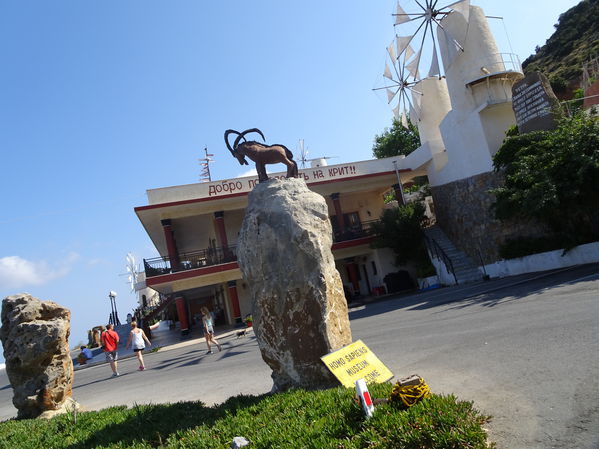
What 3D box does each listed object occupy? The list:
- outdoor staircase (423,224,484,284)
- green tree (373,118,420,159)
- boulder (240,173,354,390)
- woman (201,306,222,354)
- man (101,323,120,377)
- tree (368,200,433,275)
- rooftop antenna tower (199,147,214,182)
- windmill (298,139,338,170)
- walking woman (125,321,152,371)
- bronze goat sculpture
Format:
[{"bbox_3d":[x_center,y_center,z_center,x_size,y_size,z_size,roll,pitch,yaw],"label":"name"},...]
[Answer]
[{"bbox_3d":[9.675,1.759,27.130,1.600,4.000,5.200,-12,-8,0],"label":"outdoor staircase"},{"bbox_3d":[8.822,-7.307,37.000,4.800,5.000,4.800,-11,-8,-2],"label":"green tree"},{"bbox_3d":[-0.090,1.077,7.450,1.750,3.650,1.300,-11,-8,-2],"label":"boulder"},{"bbox_3d":[-3.297,3.857,15.242,0.620,1.660,0.450,-11,-8,-6],"label":"woman"},{"bbox_3d":[-6.579,4.356,14.423,0.560,1.760,0.400,-8,-9,-21],"label":"man"},{"bbox_3d":[6.748,1.048,27.200,3.800,4.900,3.700,-11,-8,-2],"label":"tree"},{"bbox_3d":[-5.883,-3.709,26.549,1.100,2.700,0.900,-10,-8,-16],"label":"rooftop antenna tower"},{"bbox_3d":[1.553,-4.444,30.000,2.300,3.600,3.000,-9,-9,-15],"label":"windmill"},{"bbox_3d":[-5.665,4.243,14.574,0.680,1.660,0.420,-8,-9,-21],"label":"walking woman"},{"bbox_3d":[-0.728,-1.269,7.750,1.180,1.040,0.480,-11,-8,-5],"label":"bronze goat sculpture"}]

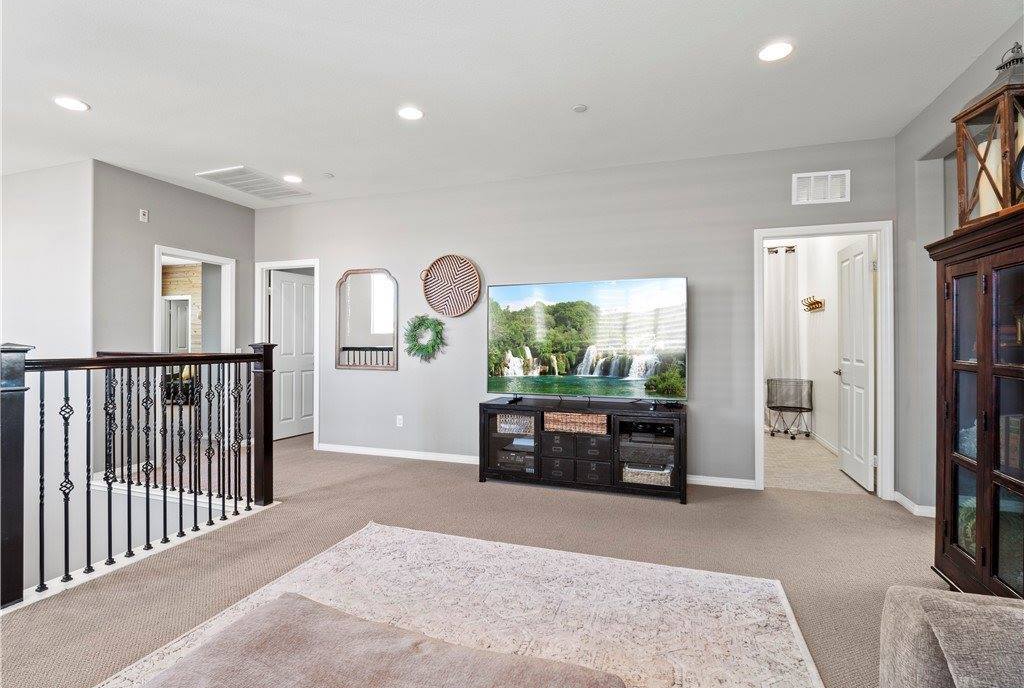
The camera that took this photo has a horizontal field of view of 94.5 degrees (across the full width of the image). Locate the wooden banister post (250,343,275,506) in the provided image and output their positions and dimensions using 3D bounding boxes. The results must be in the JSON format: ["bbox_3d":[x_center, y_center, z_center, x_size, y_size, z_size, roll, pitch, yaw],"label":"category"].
[{"bbox_3d":[-1.823,0.586,3.478,0.130,1.180,0.130,0,0,18],"label":"wooden banister post"}]

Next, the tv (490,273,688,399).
[{"bbox_3d":[0.589,-0.038,3.985,1.675,0.965,0.070,0,0,18],"label":"tv"}]

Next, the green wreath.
[{"bbox_3d":[-0.876,-0.058,4.748,0.465,0.465,0.090,0,0,18],"label":"green wreath"}]

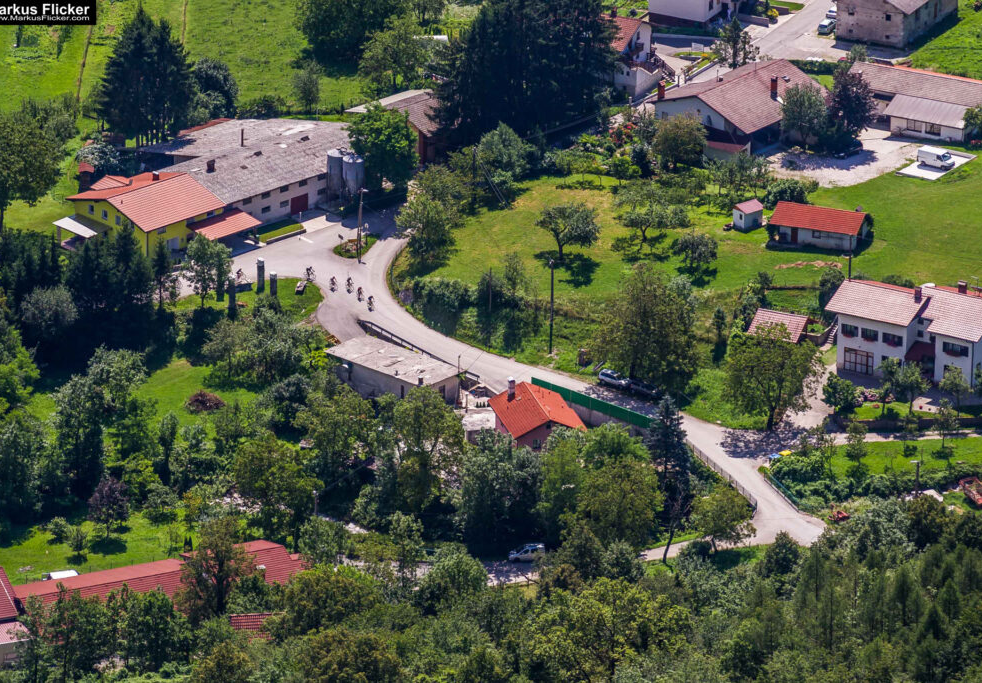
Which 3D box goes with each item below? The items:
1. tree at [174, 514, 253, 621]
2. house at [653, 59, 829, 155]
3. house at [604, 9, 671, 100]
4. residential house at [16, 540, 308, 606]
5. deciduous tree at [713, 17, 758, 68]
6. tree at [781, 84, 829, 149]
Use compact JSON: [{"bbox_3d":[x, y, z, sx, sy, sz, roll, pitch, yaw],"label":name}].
[{"bbox_3d":[-29.566,25.305,605.491,8.341,14.520,8.341,0,23,0],"label":"tree"},{"bbox_3d":[30.493,-29.987,709.861,15.900,6.100,17.000,16,27,35],"label":"house"},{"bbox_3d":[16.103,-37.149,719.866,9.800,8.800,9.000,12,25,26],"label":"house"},{"bbox_3d":[-36.255,27.106,611.698,28.978,6.300,14.934,-10,25,-22],"label":"residential house"},{"bbox_3d":[32.250,-39.153,748.966,5.804,7.420,5.804,0,23,0],"label":"deciduous tree"},{"bbox_3d":[40.059,-28.523,722.992,6.114,8.440,6.114,0,23,0],"label":"tree"}]

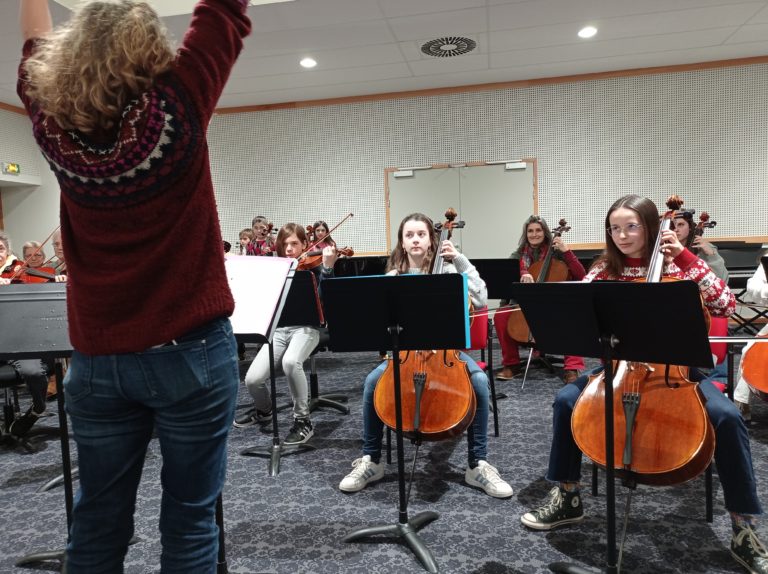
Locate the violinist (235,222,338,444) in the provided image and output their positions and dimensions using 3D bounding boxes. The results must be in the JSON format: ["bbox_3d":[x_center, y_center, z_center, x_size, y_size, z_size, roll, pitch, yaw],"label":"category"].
[{"bbox_3d":[-0.566,0.226,3.807,0.640,1.230,0.760,-1,5,20],"label":"violinist"}]

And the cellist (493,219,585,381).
[{"bbox_3d":[1.226,0.052,4.848,0.640,1.240,0.760,0,5,22],"label":"cellist"}]

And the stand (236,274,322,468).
[{"bbox_3d":[-0.573,0.399,3.155,0.500,1.000,0.430,-1,5,11],"label":"stand"}]

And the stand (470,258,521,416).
[{"bbox_3d":[0.663,0.293,4.044,0.500,0.950,0.440,0,5,23],"label":"stand"}]

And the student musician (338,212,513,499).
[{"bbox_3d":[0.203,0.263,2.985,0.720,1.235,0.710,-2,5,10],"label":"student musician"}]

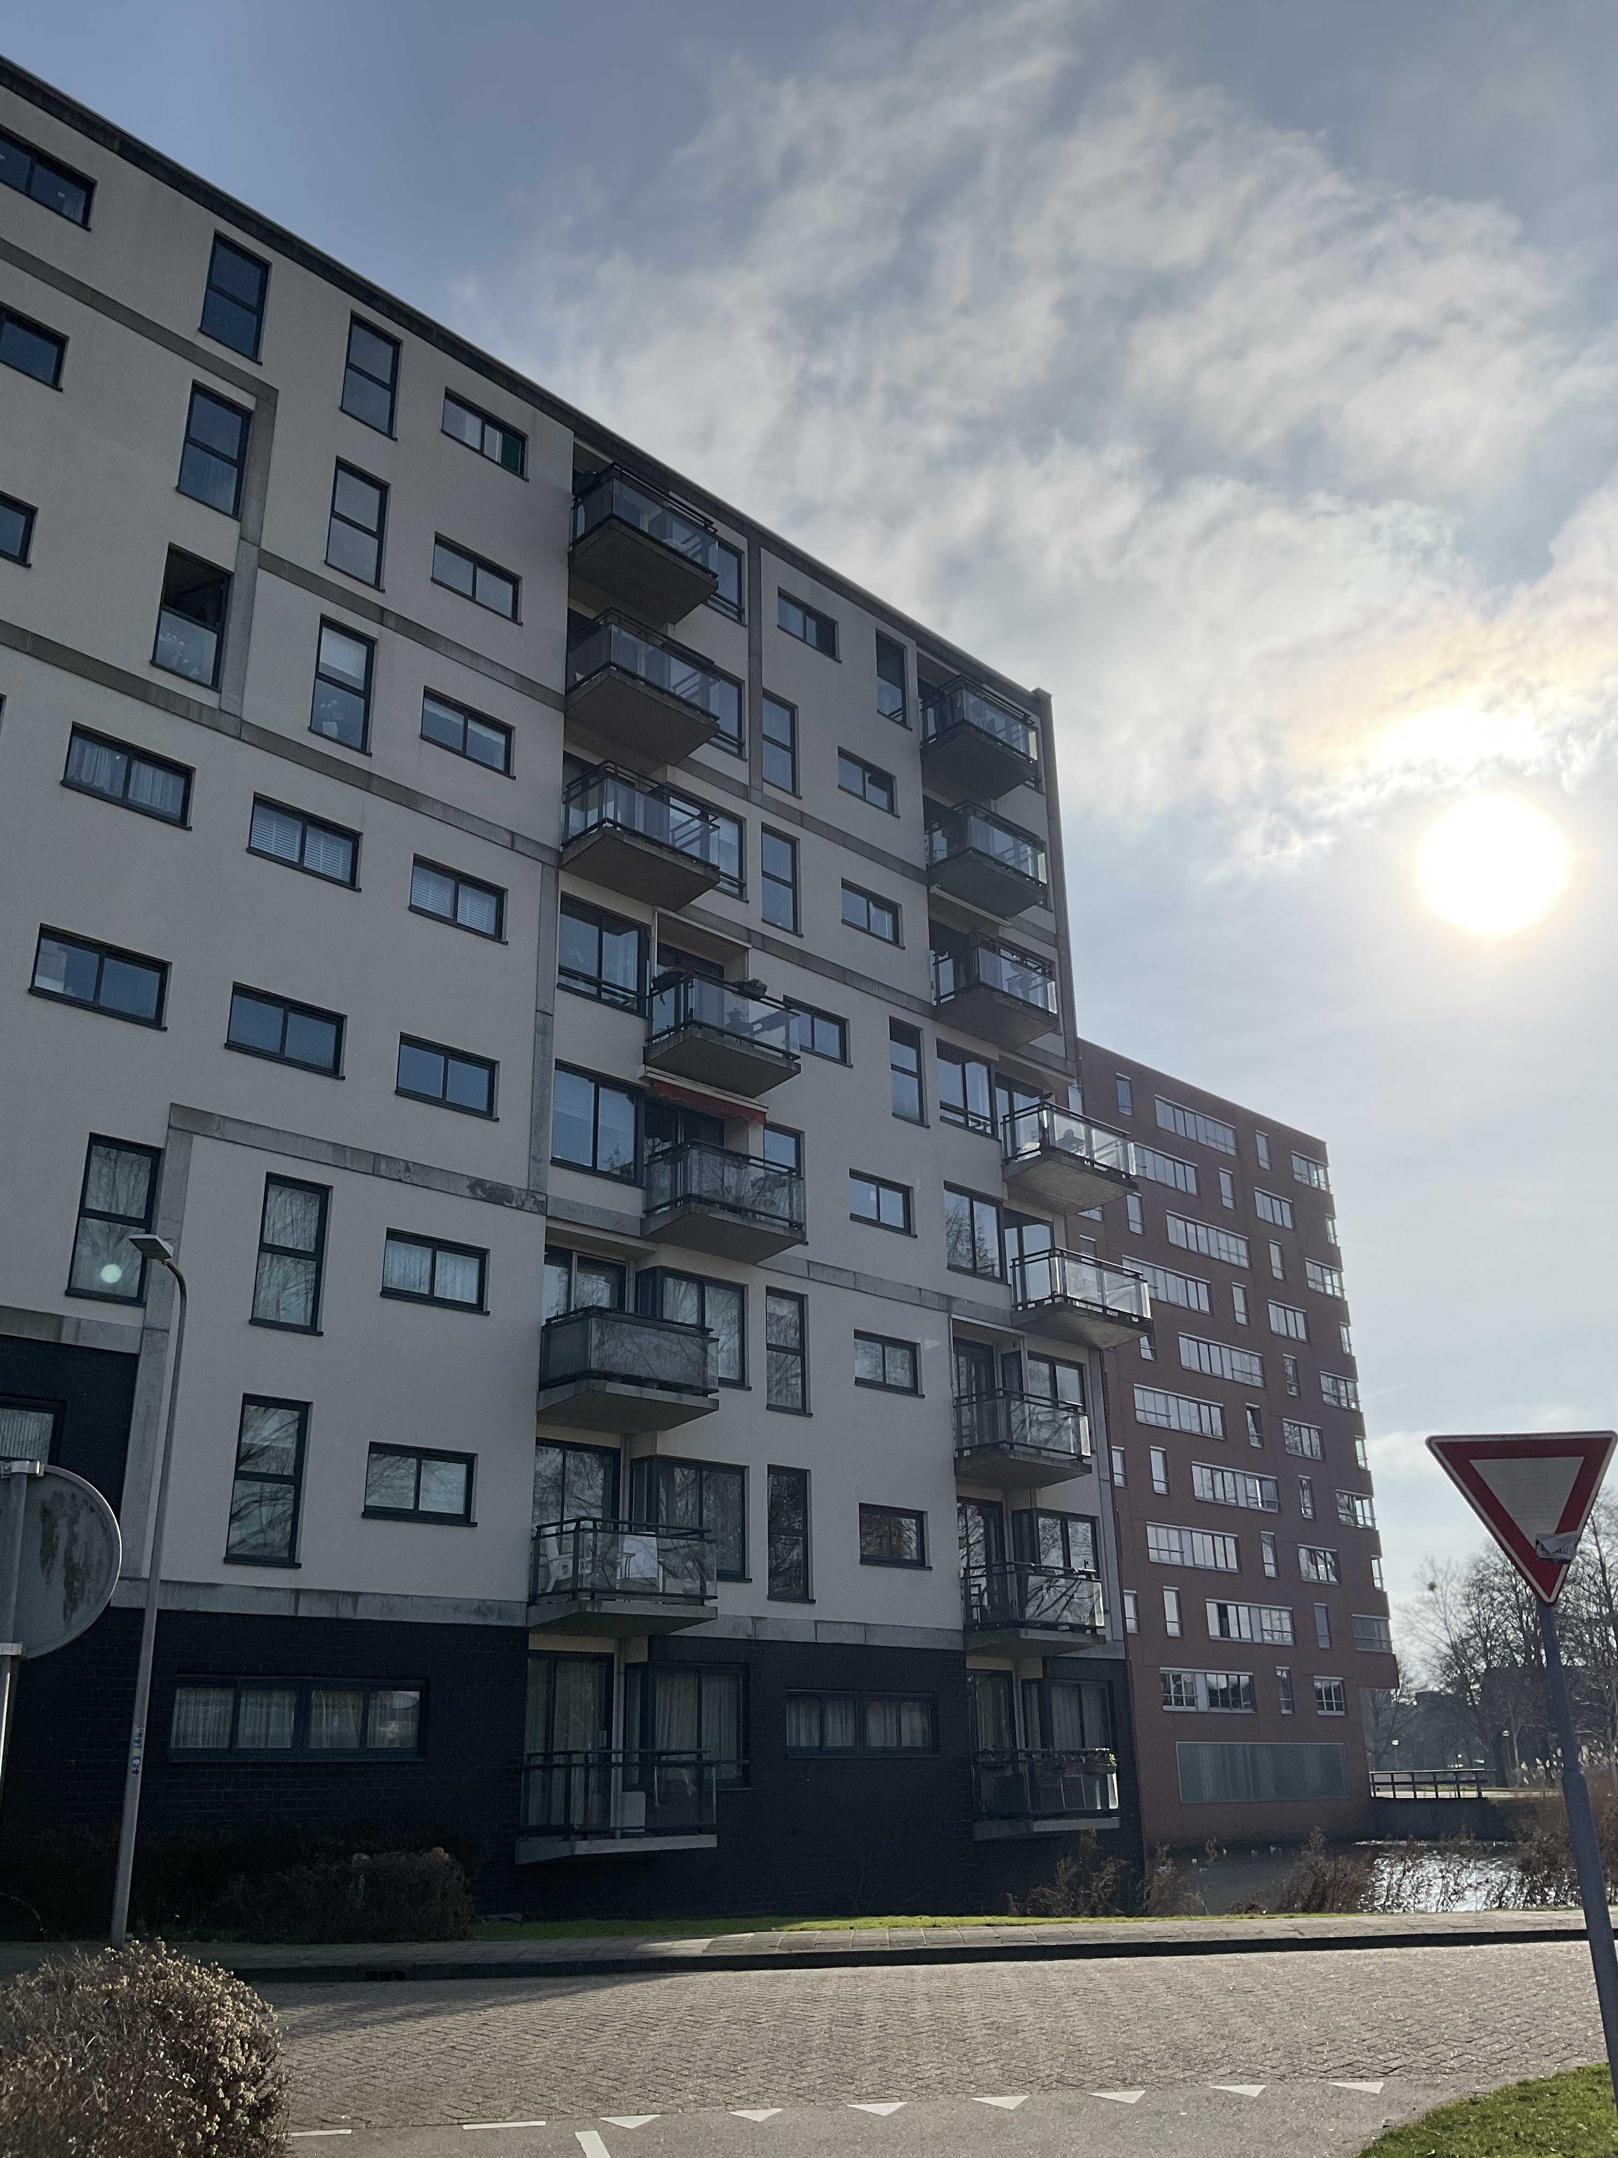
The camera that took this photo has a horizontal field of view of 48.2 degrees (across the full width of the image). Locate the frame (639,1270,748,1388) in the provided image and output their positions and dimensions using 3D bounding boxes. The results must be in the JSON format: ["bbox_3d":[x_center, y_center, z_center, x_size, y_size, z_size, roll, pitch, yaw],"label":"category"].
[{"bbox_3d":[-1.696,3.755,26.785,1.740,1.570,0.570,19,-29,-42],"label":"frame"}]

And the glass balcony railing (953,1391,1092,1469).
[{"bbox_3d":[3.563,5.817,29.924,2.223,0.877,1.077,19,-29,-41],"label":"glass balcony railing"}]

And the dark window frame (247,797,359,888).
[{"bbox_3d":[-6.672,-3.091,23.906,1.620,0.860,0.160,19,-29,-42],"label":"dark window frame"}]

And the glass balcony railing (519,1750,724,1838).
[{"bbox_3d":[-2.380,8.979,22.674,2.260,1.000,1.130,19,-29,-42],"label":"glass balcony railing"}]

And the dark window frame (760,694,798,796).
[{"bbox_3d":[-0.527,-5.866,31.658,0.130,1.877,0.886,-21,-29,41],"label":"dark window frame"}]

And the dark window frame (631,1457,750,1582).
[{"bbox_3d":[-1.667,6.353,25.889,0.500,1.659,1.836,-20,-28,41],"label":"dark window frame"}]

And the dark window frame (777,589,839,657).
[{"bbox_3d":[-0.024,-8.314,33.243,0.130,0.878,1.550,-21,-29,41],"label":"dark window frame"}]

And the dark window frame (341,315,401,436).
[{"bbox_3d":[-6.445,-10.346,26.631,0.884,1.827,0.130,19,-29,-41],"label":"dark window frame"}]

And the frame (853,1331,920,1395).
[{"bbox_3d":[1.338,4.912,31.016,0.140,0.948,1.700,-20,-28,41],"label":"frame"}]

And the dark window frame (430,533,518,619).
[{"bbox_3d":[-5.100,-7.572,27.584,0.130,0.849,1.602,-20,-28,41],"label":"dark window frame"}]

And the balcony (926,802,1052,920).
[{"bbox_3d":[3.391,-4.111,34.434,1.115,1.292,2.258,-20,-28,41],"label":"balcony"}]

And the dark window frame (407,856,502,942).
[{"bbox_3d":[-4.934,-2.513,25.430,0.130,0.870,1.600,-21,-29,41],"label":"dark window frame"}]

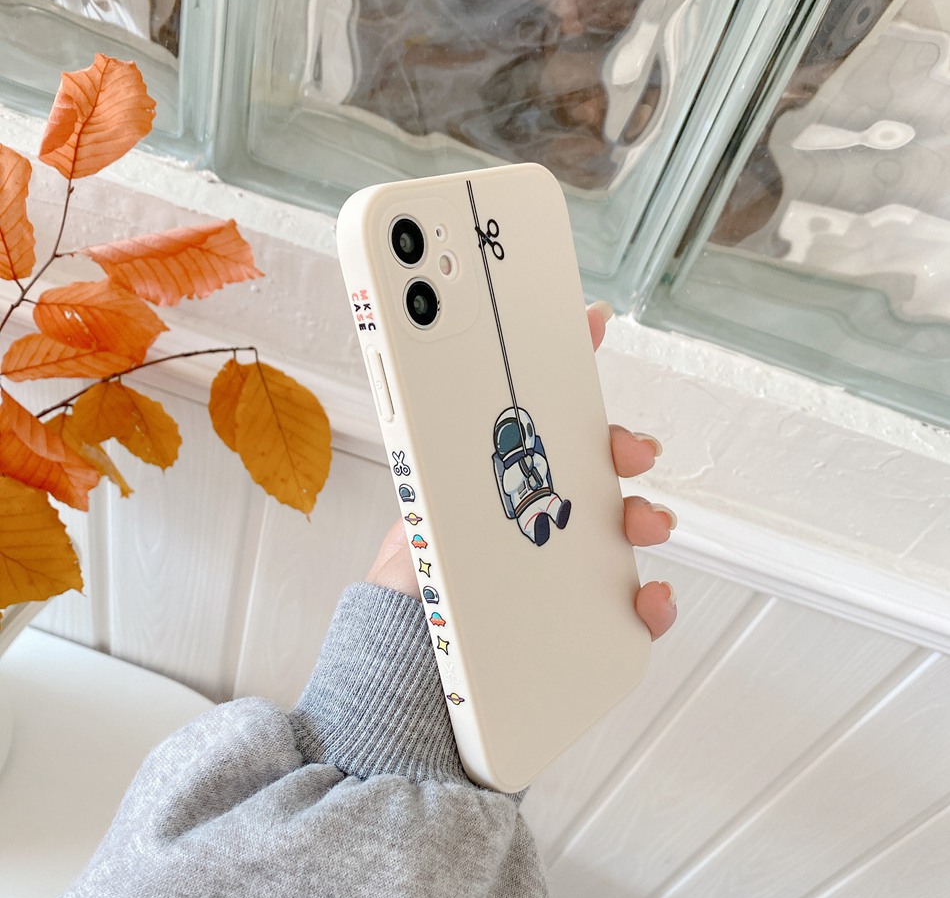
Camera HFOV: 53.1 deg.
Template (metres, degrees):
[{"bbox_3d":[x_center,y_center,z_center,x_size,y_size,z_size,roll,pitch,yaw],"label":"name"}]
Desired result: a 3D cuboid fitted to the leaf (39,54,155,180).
[{"bbox_3d":[-0.118,-0.104,0.298,0.029,0.041,0.011,21,27,-18],"label":"leaf"}]

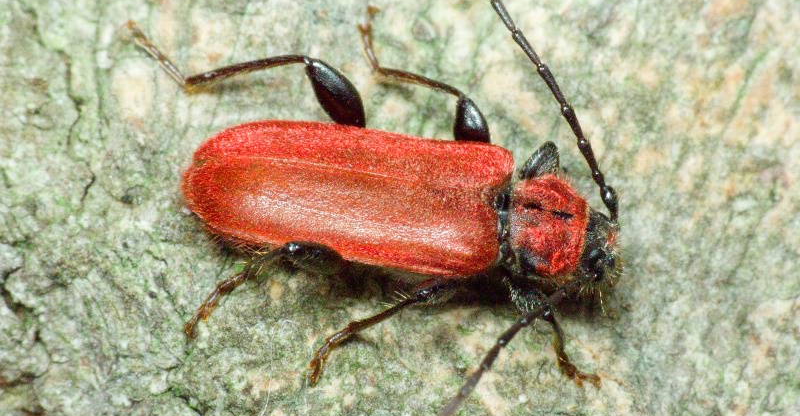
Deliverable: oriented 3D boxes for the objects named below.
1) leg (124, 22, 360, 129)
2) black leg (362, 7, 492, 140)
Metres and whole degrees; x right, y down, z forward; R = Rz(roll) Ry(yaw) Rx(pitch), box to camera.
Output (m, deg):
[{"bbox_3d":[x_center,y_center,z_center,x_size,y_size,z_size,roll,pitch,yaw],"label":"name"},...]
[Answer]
[{"bbox_3d":[-0.004,-0.003,0.068,0.007,0.002,0.002,25,58,12],"label":"leg"},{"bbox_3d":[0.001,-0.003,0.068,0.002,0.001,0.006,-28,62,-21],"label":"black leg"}]

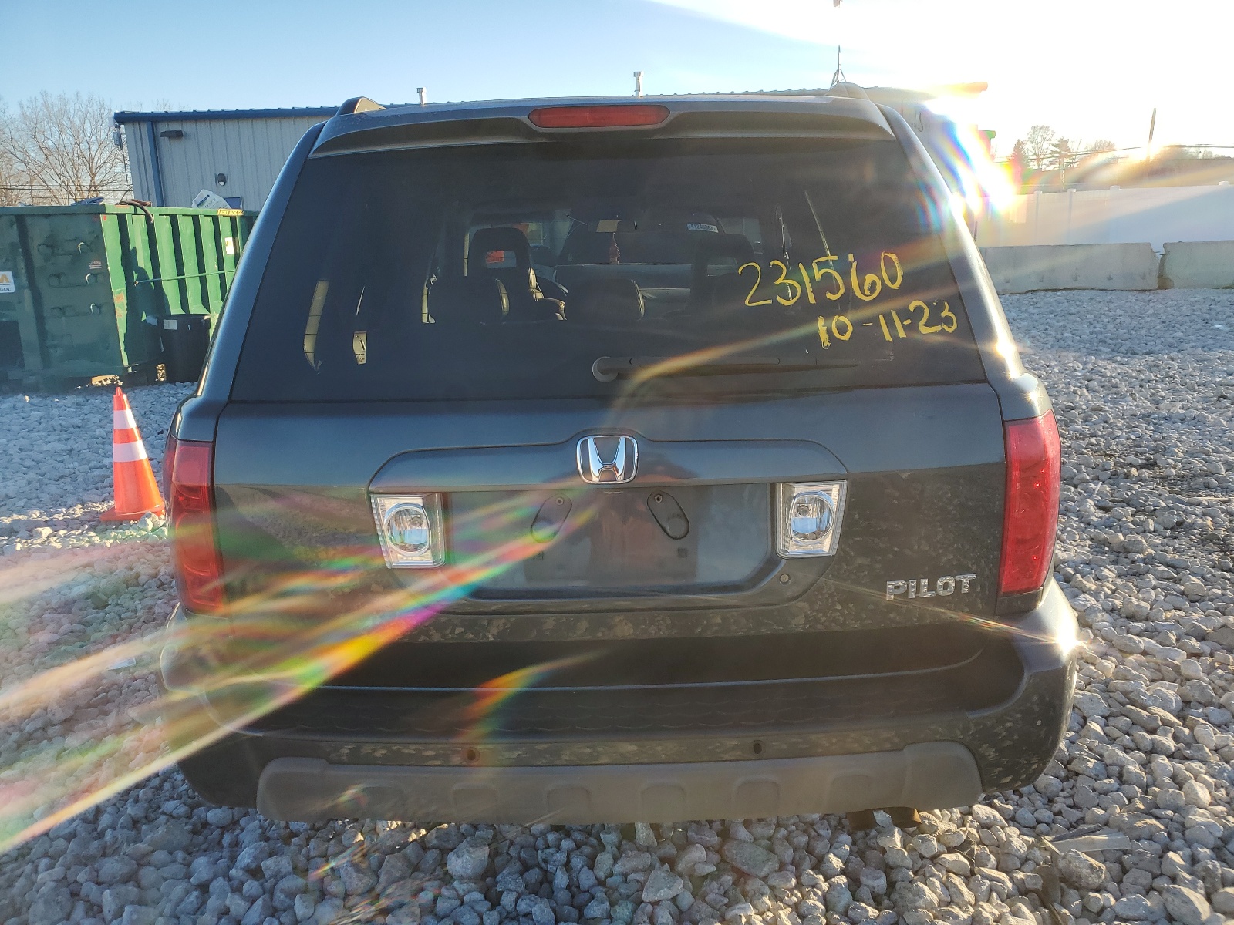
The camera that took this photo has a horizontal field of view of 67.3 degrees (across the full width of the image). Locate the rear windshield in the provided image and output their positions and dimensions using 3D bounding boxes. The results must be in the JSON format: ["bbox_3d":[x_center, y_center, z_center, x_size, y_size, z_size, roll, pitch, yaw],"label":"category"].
[{"bbox_3d":[-0.028,-0.363,1.774,1.410,0.520,0.130,-1,-11,0],"label":"rear windshield"}]

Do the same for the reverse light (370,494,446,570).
[{"bbox_3d":[-0.372,0.119,1.669,0.125,0.140,0.065,-2,15,0],"label":"reverse light"}]

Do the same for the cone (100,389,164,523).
[{"bbox_3d":[-2.673,-0.096,5.057,0.360,0.710,0.360,-2,15,0],"label":"cone"}]

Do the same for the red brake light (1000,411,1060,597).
[{"bbox_3d":[0.805,0.056,1.790,0.180,0.345,0.200,-2,15,0],"label":"red brake light"}]

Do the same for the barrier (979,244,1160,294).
[{"bbox_3d":[8.127,-3.656,17.193,3.500,0.810,0.600,-2,15,0],"label":"barrier"}]

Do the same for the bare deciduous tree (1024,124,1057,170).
[{"bbox_3d":[39.195,-26.928,86.242,3.500,8.690,3.500,-2,15,0],"label":"bare deciduous tree"}]

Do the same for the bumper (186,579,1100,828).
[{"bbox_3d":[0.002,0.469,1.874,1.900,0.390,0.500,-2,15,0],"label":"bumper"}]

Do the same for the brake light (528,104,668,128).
[{"bbox_3d":[-0.030,-0.610,1.633,0.247,0.042,0.055,-2,15,0],"label":"brake light"}]

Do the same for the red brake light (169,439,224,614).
[{"bbox_3d":[-0.813,0.099,1.790,0.180,0.345,0.200,-2,15,0],"label":"red brake light"}]

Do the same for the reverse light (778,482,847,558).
[{"bbox_3d":[0.349,0.100,1.669,0.125,0.140,0.065,-2,15,0],"label":"reverse light"}]

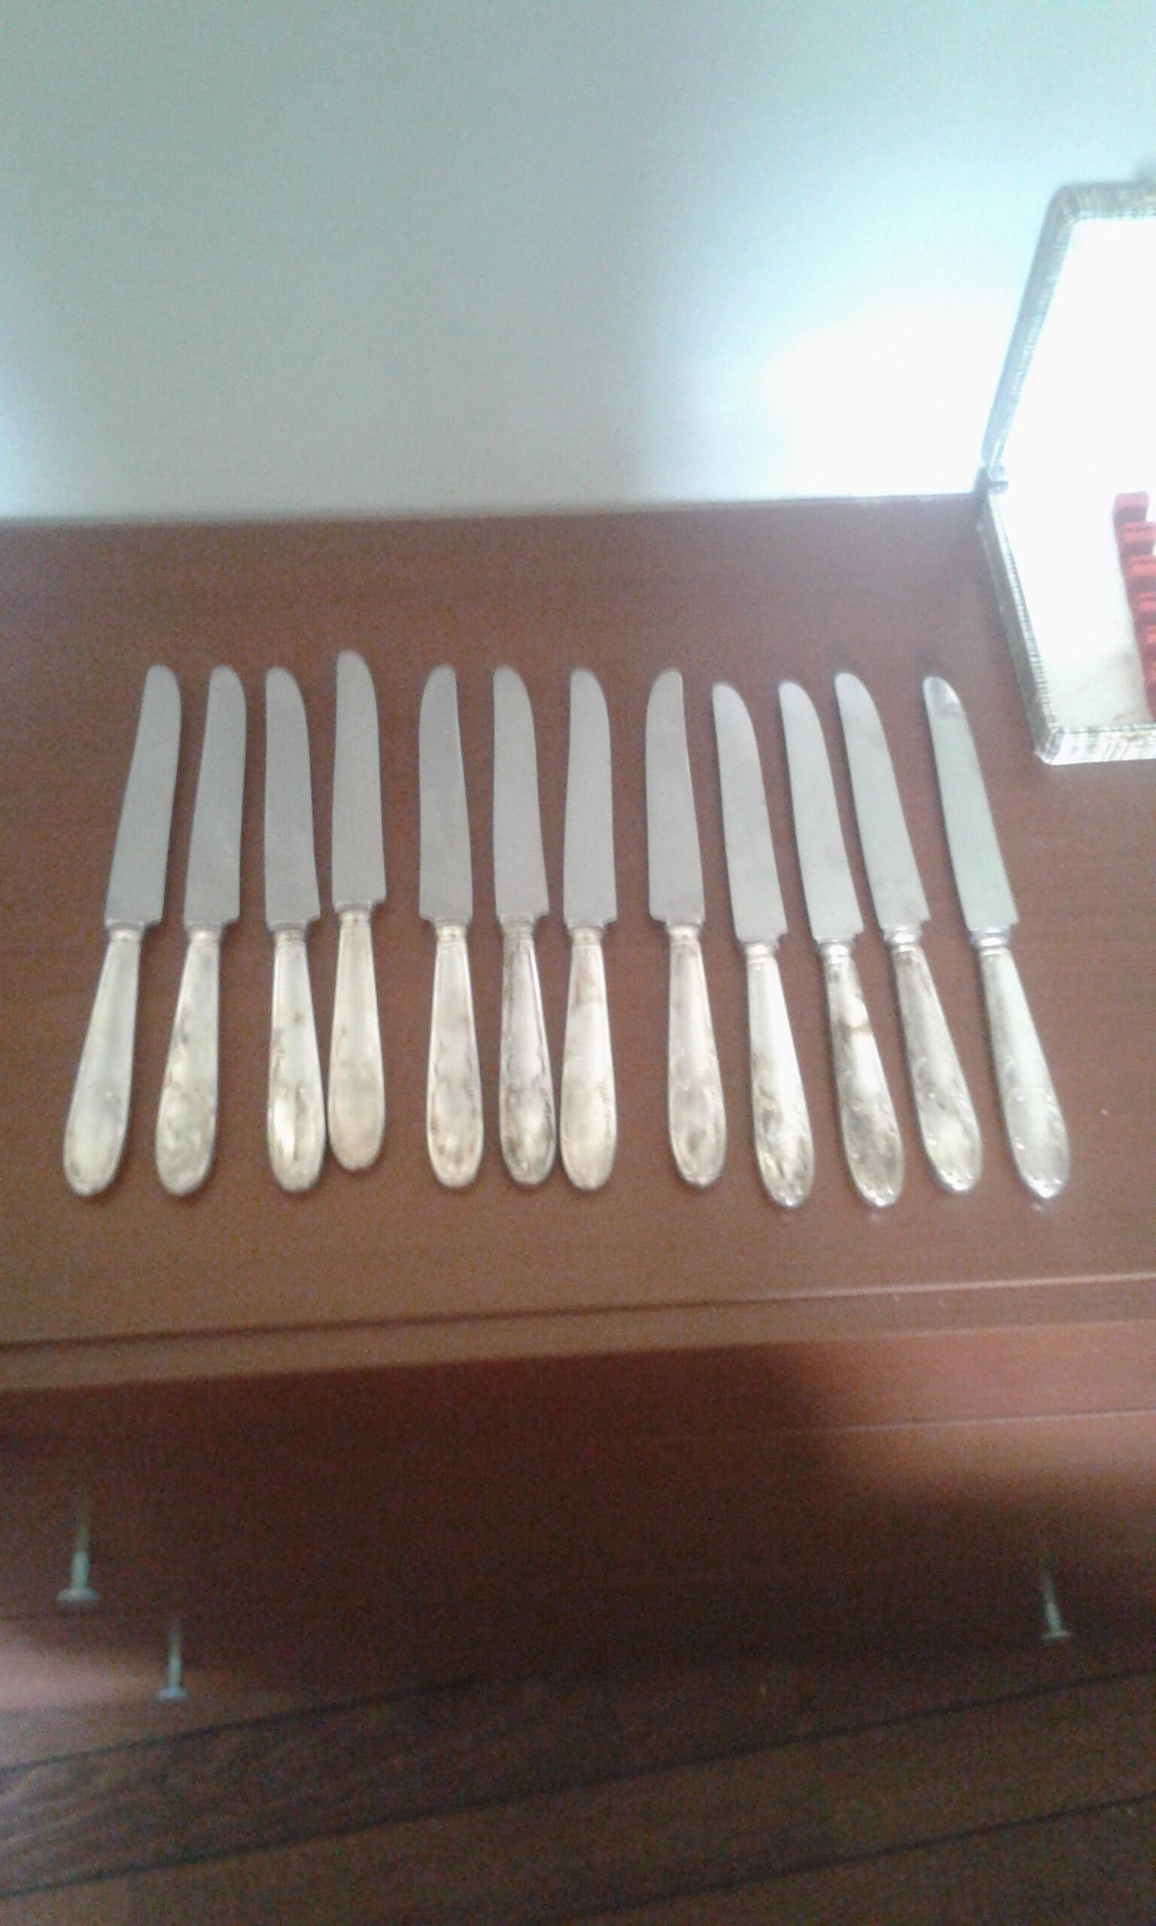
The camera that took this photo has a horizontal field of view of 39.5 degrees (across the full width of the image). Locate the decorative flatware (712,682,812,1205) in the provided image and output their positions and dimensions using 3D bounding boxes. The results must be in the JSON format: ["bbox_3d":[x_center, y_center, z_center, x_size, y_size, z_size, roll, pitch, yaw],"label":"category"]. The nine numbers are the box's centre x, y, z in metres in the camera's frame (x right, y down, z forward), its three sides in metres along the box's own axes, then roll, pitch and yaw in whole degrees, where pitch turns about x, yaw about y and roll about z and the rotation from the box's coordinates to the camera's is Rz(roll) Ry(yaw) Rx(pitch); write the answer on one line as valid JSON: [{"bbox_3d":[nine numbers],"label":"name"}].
[{"bbox_3d":[0.071,-0.017,0.627,0.021,0.013,0.243,-1,58,-3],"label":"decorative flatware"}]

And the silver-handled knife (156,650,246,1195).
[{"bbox_3d":[-0.142,-0.023,0.622,0.021,0.013,0.243,0,58,-2],"label":"silver-handled knife"}]

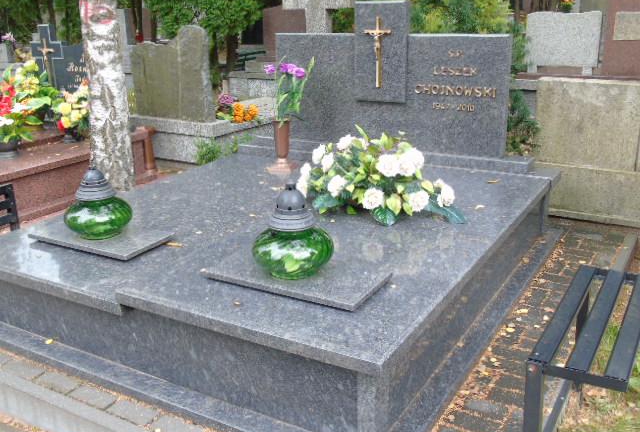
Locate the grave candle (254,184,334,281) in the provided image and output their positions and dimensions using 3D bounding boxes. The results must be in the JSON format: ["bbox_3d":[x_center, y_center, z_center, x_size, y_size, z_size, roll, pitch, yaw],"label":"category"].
[{"bbox_3d":[-0.099,0.039,2.278,0.295,0.350,0.295,-1,18,0],"label":"grave candle"}]

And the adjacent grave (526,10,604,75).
[{"bbox_3d":[2.371,-1.681,6.119,0.669,0.580,0.120,9,21,29],"label":"adjacent grave"}]

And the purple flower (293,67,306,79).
[{"bbox_3d":[-0.131,-0.920,4.030,0.085,0.075,0.085,-1,18,1],"label":"purple flower"}]

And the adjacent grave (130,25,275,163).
[{"bbox_3d":[-0.997,-1.399,6.685,1.220,1.260,2.050,9,21,29],"label":"adjacent grave"}]

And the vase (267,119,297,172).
[{"bbox_3d":[-0.256,-0.482,4.184,0.155,0.340,0.155,2,18,11],"label":"vase"}]

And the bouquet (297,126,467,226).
[{"bbox_3d":[0.340,-0.217,3.184,0.780,0.330,0.520,5,19,20],"label":"bouquet"}]

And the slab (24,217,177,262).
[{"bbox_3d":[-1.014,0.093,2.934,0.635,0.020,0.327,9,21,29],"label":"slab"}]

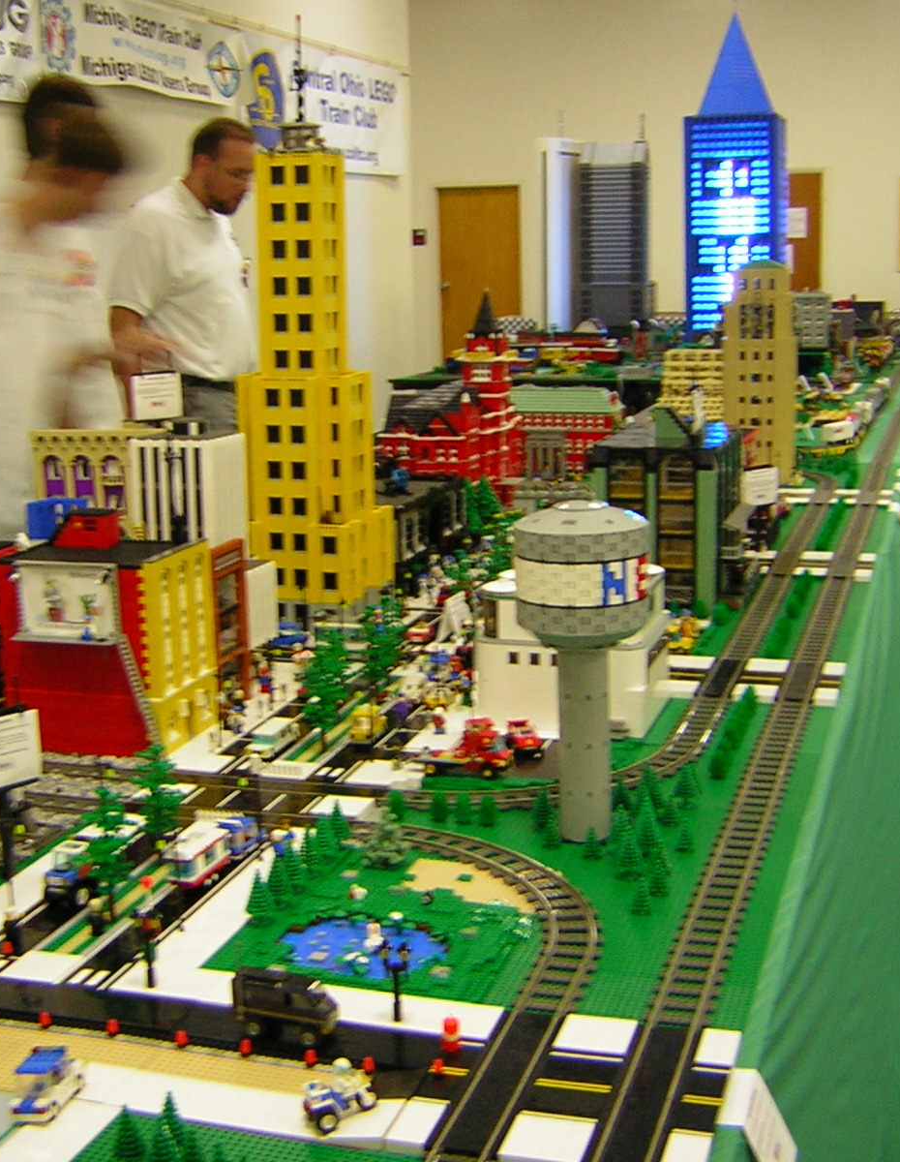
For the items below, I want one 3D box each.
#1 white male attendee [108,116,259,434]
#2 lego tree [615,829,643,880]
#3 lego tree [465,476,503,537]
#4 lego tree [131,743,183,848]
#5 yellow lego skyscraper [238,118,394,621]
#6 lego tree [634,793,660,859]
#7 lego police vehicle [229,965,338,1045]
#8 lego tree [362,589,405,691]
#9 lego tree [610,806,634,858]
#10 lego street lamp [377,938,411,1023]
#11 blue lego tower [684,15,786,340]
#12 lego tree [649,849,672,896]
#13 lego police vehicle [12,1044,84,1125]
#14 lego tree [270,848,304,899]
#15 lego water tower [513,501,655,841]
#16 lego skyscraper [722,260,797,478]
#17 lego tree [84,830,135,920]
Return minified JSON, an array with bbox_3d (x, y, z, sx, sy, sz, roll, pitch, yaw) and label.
[{"bbox_3d":[-0.655,-0.283,4.267,0.400,1.819,0.520,0,11,7],"label":"white male attendee"},{"bbox_3d":[0.211,0.320,1.905,0.034,0.064,0.034,1,12,17],"label":"lego tree"},{"bbox_3d":[0.089,-0.201,4.296,0.100,0.155,0.100,-2,11,0],"label":"lego tree"},{"bbox_3d":[-0.347,0.267,1.903,0.060,0.154,0.060,2,12,17],"label":"lego tree"},{"bbox_3d":[-0.281,-0.425,3.255,0.242,0.977,0.258,2,12,17],"label":"yellow lego skyscraper"},{"bbox_3d":[0.235,0.295,1.923,0.031,0.074,0.031,2,12,17],"label":"lego tree"},{"bbox_3d":[-0.150,0.395,1.498,0.098,0.059,0.036,3,12,22],"label":"lego police vehicle"},{"bbox_3d":[-0.115,0.110,2.606,0.070,0.172,0.070,2,12,17],"label":"lego tree"},{"bbox_3d":[0.210,0.305,1.977,0.034,0.064,0.034,1,12,17],"label":"lego tree"},{"bbox_3d":[-0.052,0.382,1.547,0.034,0.083,0.012,1,12,17],"label":"lego street lamp"},{"bbox_3d":[2.206,-3.052,12.345,0.690,2.446,0.690,2,12,17],"label":"blue lego tower"},{"bbox_3d":[0.238,0.331,1.833,0.025,0.048,0.025,2,12,17],"label":"lego tree"},{"bbox_3d":[-0.344,0.430,1.381,0.033,0.045,0.067,2,12,17],"label":"lego police vehicle"},{"bbox_3d":[-0.180,0.325,1.812,0.032,0.058,0.032,2,12,17],"label":"lego tree"},{"bbox_3d":[0.168,0.111,1.976,0.163,0.418,0.163,2,12,17],"label":"lego water tower"},{"bbox_3d":[0.964,-0.642,4.963,0.200,0.660,0.240,2,12,17],"label":"lego skyscraper"},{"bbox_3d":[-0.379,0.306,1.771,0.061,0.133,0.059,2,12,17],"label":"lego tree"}]

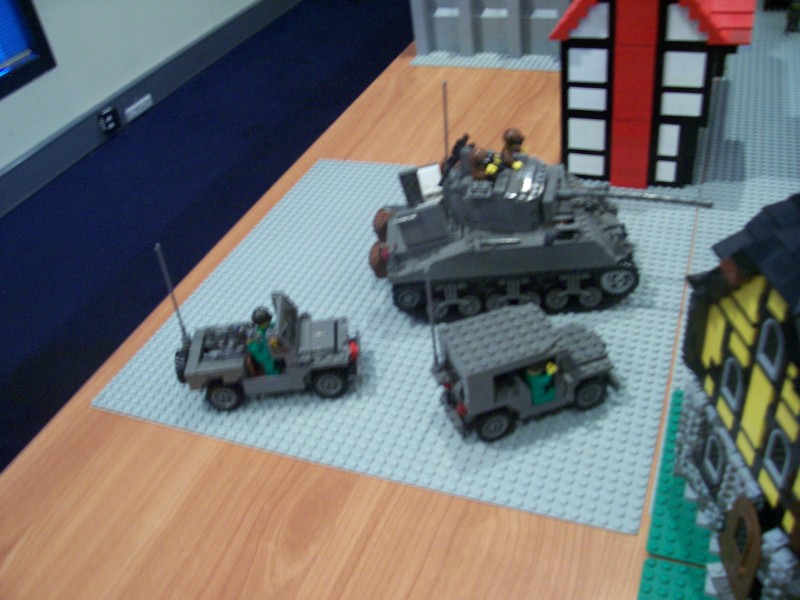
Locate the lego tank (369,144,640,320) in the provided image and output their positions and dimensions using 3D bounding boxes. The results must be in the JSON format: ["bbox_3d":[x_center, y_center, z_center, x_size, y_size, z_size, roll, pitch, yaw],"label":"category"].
[{"bbox_3d":[0.082,-0.053,0.596,0.200,0.100,0.084,-3,37,7],"label":"lego tank"}]

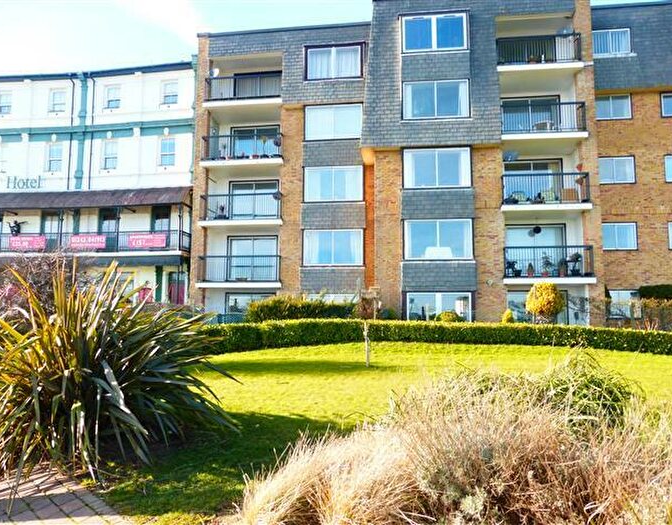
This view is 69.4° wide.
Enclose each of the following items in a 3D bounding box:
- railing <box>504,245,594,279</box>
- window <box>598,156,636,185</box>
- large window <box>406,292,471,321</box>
[{"bbox_3d":[7.543,0.005,17.395,3.025,1.134,0.505,0,-6,6],"label":"railing"},{"bbox_3d":[11.000,-3.599,19.033,1.308,1.092,0.121,0,-6,6],"label":"window"},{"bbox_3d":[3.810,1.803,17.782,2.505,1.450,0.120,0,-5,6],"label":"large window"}]

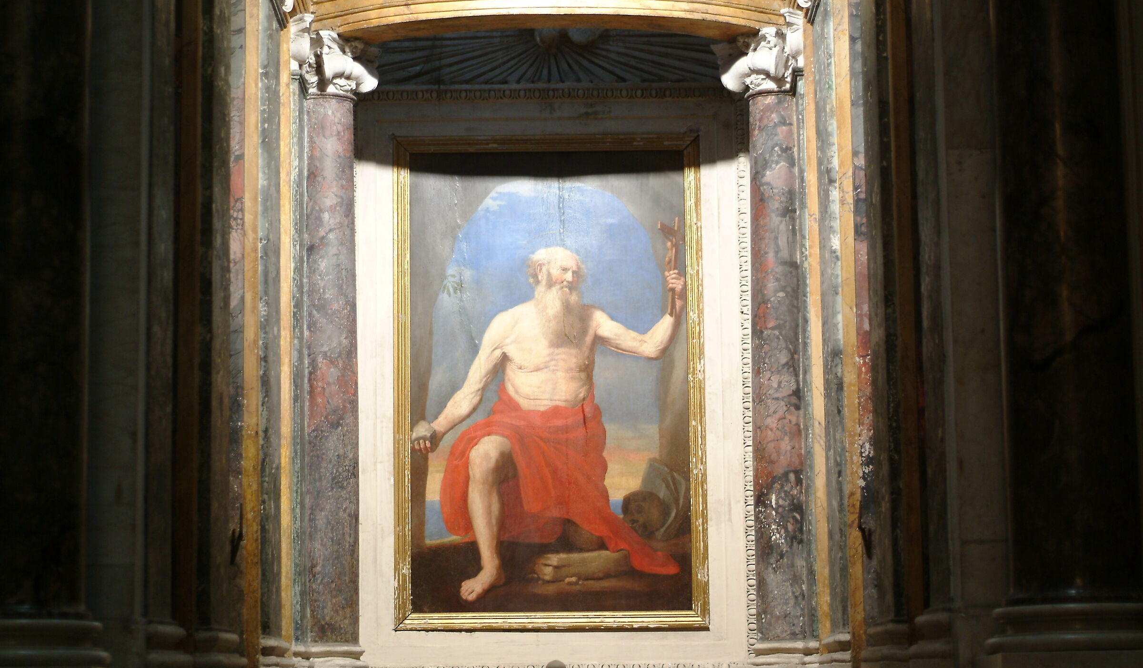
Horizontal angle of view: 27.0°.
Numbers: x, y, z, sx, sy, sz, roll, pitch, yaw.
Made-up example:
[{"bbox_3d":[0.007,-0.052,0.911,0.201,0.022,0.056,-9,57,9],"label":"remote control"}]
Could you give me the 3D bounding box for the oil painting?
[{"bbox_3d":[-0.096,0.197,9.901,1.281,2.037,0.070,-1,-6,1],"label":"oil painting"}]

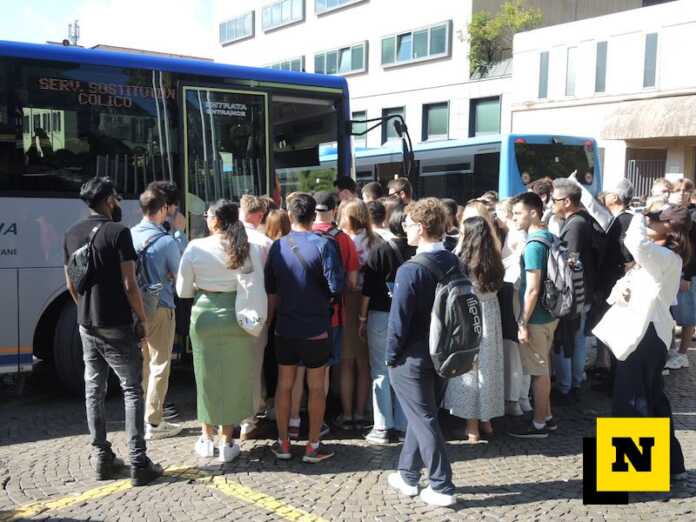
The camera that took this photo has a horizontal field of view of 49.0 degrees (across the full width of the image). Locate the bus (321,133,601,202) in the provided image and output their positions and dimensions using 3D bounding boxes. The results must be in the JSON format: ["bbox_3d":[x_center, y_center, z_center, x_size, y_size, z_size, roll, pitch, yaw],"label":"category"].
[{"bbox_3d":[-0.180,-0.830,17.100,2.550,3.100,12.000,-3,7,-36],"label":"bus"}]

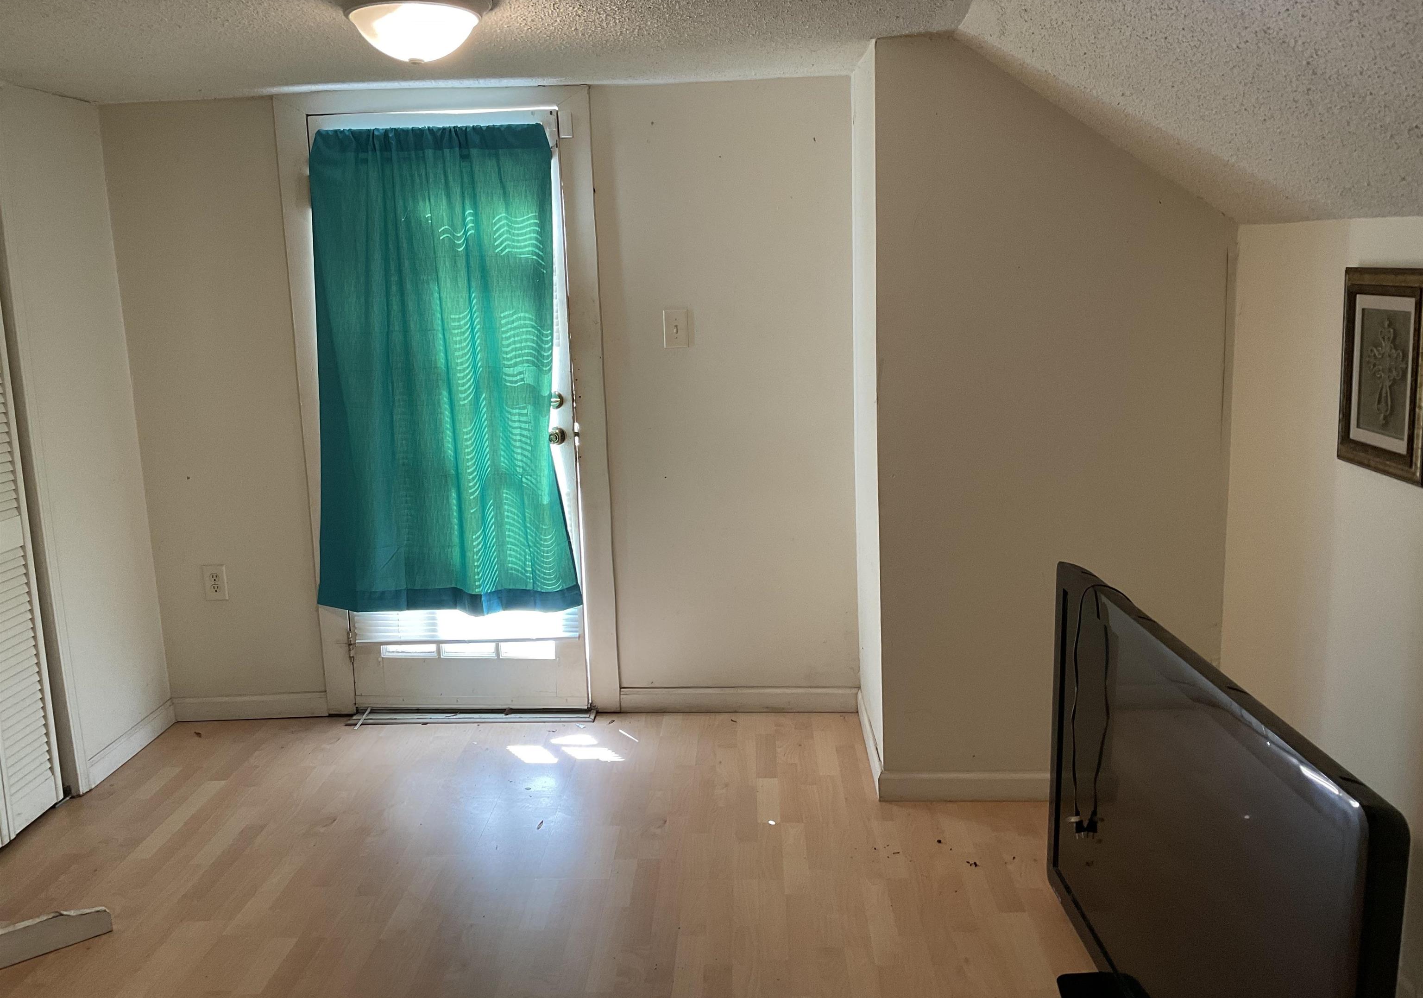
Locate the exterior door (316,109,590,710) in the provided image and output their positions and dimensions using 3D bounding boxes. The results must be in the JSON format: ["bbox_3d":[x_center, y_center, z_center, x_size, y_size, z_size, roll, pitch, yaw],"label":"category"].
[{"bbox_3d":[-0.863,-0.257,3.982,0.819,1.992,0.045,-2,10,2],"label":"exterior door"}]

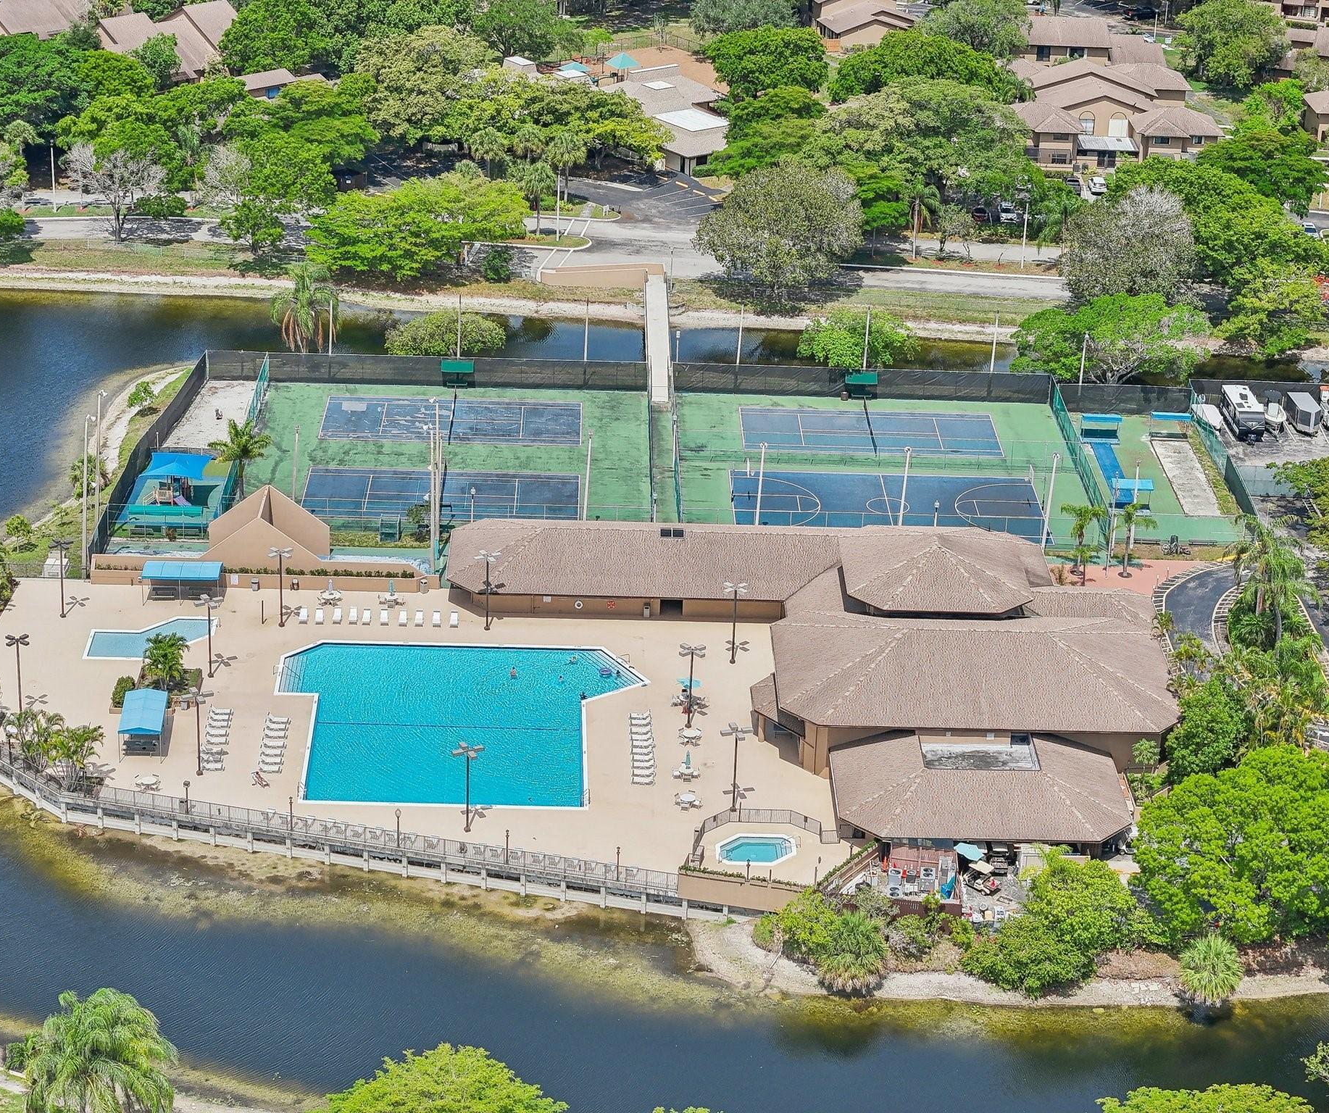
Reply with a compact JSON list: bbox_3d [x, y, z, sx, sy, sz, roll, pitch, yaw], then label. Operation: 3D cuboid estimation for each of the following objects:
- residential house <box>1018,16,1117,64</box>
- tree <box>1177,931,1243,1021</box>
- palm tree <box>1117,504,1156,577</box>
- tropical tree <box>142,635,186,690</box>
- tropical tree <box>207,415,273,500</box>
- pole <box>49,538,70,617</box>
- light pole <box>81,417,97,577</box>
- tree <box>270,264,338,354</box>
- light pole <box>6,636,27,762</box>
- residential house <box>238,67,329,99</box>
[{"bbox_3d":[53.339,-69.354,408.939,14.000,7.700,13.000,0,23,-4],"label":"residential house"},{"bbox_3d":[34.371,26.175,188.887,4.000,4.700,4.000,2,23,0],"label":"tree"},{"bbox_3d":[39.021,-1.334,248.773,3.300,6.200,3.200,2,23,0],"label":"palm tree"},{"bbox_3d":[-37.119,7.929,222.257,3.500,4.500,3.500,1,23,-2],"label":"tropical tree"},{"bbox_3d":[-35.808,-7.222,253.238,5.400,8.300,5.300,2,23,0],"label":"tropical tree"},{"bbox_3d":[-47.022,1.727,233.595,1.800,6.400,1.800,7,23,10],"label":"pole"},{"bbox_3d":[-45.897,-4.688,239.085,1.200,14.000,0.900,5,23,-1],"label":"light pole"},{"bbox_3d":[-34.231,-22.371,285.818,6.400,10.800,6.300,2,23,0],"label":"tree"},{"bbox_3d":[-46.723,8.665,217.317,1.600,6.400,1.600,2,23,0],"label":"light pole"},{"bbox_3d":[-47.519,-57.934,374.426,12.000,6.200,9.000,-19,31,-41],"label":"residential house"}]

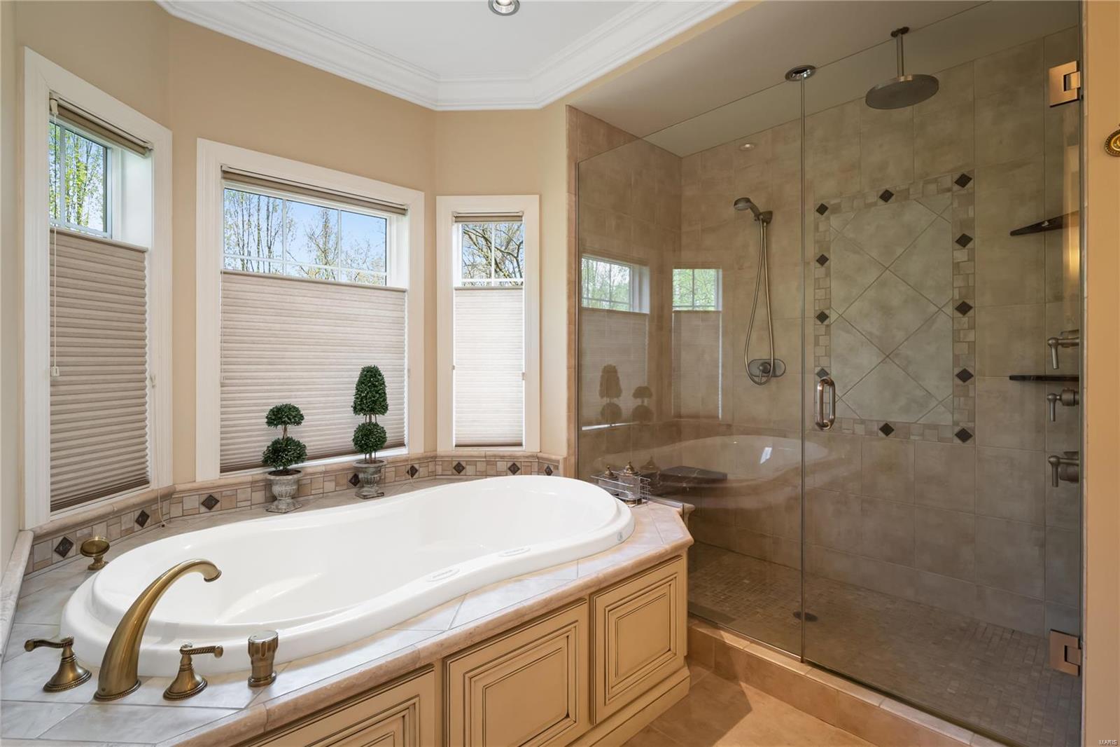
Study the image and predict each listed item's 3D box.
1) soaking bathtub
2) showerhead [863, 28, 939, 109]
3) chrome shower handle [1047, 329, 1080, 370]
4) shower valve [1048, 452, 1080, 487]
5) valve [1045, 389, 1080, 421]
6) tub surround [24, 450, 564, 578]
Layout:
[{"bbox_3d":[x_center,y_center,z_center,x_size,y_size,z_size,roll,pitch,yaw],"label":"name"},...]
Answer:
[{"bbox_3d":[-0.507,0.812,1.793,1.846,0.520,1.034,-1,1,-41],"label":"soaking bathtub"},{"bbox_3d":[1.415,-1.283,2.060,0.250,0.260,0.250,-1,1,-45],"label":"showerhead"},{"bbox_3d":[1.739,-0.081,1.716,0.080,0.130,0.100,-1,1,-45],"label":"chrome shower handle"},{"bbox_3d":[1.739,0.330,1.716,0.085,0.125,0.100,-1,1,-45],"label":"shower valve"},{"bbox_3d":[1.739,0.112,1.716,0.070,0.110,0.100,-1,1,-45],"label":"valve"},{"bbox_3d":[-0.964,0.537,2.330,2.106,0.142,0.611,-1,1,-41],"label":"tub surround"}]

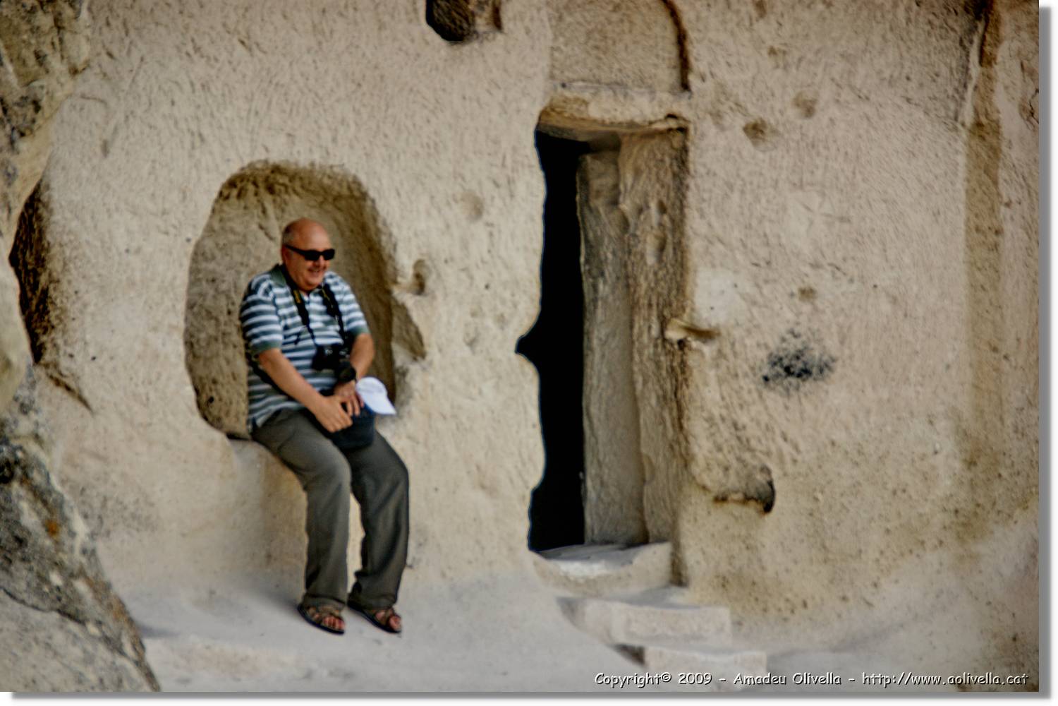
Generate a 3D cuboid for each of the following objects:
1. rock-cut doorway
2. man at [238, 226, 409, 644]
[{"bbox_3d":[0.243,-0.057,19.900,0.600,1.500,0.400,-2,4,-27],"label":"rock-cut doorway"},{"bbox_3d":[-0.702,0.244,19.200,0.540,1.360,0.660,-3,5,-32],"label":"man"}]

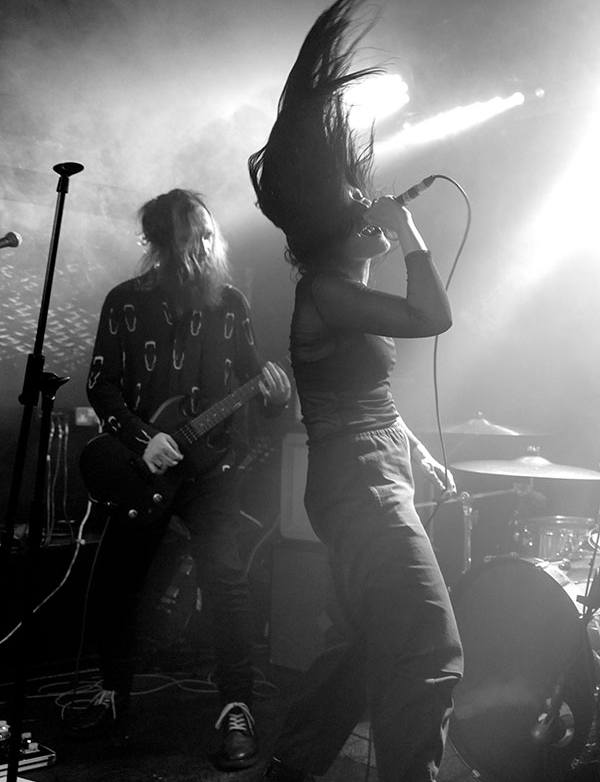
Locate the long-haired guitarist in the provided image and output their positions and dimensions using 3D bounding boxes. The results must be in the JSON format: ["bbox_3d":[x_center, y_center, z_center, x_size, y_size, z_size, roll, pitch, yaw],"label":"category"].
[{"bbox_3d":[-0.385,0.225,2.220,0.680,1.750,0.500,1,-3,-12],"label":"long-haired guitarist"}]

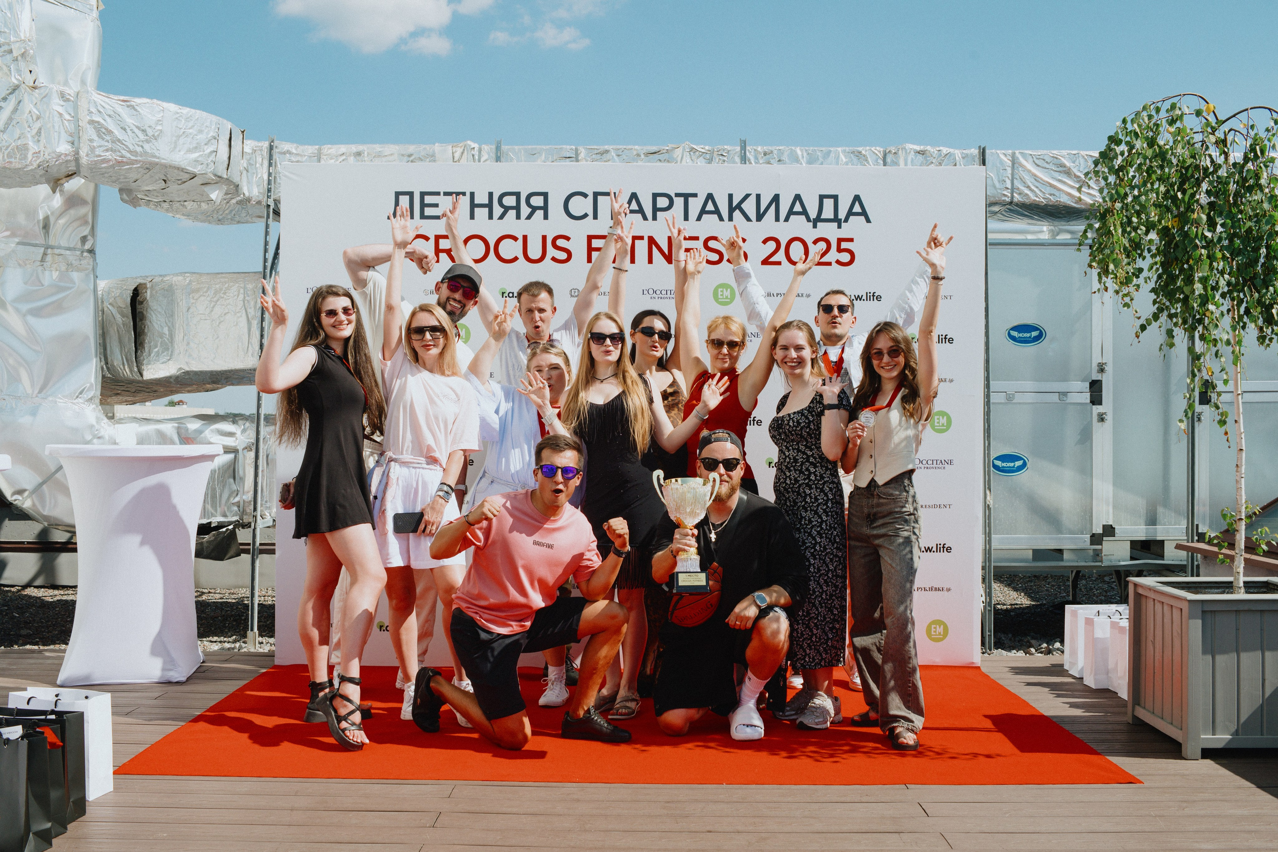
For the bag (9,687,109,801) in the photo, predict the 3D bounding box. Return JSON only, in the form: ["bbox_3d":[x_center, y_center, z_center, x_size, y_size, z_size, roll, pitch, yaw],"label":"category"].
[{"bbox_3d":[-1.875,1.025,3.230,0.315,0.320,0.100,1,0,15],"label":"bag"}]

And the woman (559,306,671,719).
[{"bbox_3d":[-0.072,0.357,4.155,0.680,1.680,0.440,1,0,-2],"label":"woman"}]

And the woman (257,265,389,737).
[{"bbox_3d":[-1.252,0.307,3.900,0.520,1.785,0.520,0,0,44],"label":"woman"}]

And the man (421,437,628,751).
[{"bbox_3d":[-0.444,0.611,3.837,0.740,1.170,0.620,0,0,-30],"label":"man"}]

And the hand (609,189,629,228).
[{"bbox_3d":[-0.091,-1.011,4.620,0.095,0.195,0.075,1,0,-21],"label":"hand"}]

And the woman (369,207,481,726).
[{"bbox_3d":[-0.870,0.145,4.094,0.480,2.090,0.420,1,0,-7],"label":"woman"}]

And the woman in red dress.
[{"bbox_3d":[0.490,0.222,4.254,0.600,1.960,0.400,1,0,2],"label":"woman in red dress"}]

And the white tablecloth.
[{"bbox_3d":[-2.463,0.650,4.845,0.800,1.100,0.800,0,0,0],"label":"white tablecloth"}]

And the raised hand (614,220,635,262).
[{"bbox_3d":[-0.065,-0.833,4.450,0.095,0.195,0.075,6,0,17],"label":"raised hand"}]

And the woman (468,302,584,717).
[{"bbox_3d":[-0.500,0.328,4.380,0.560,1.740,0.500,0,0,-14],"label":"woman"}]

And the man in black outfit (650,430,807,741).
[{"bbox_3d":[0.361,0.603,4.026,0.640,1.200,0.620,1,0,6],"label":"man in black outfit"}]

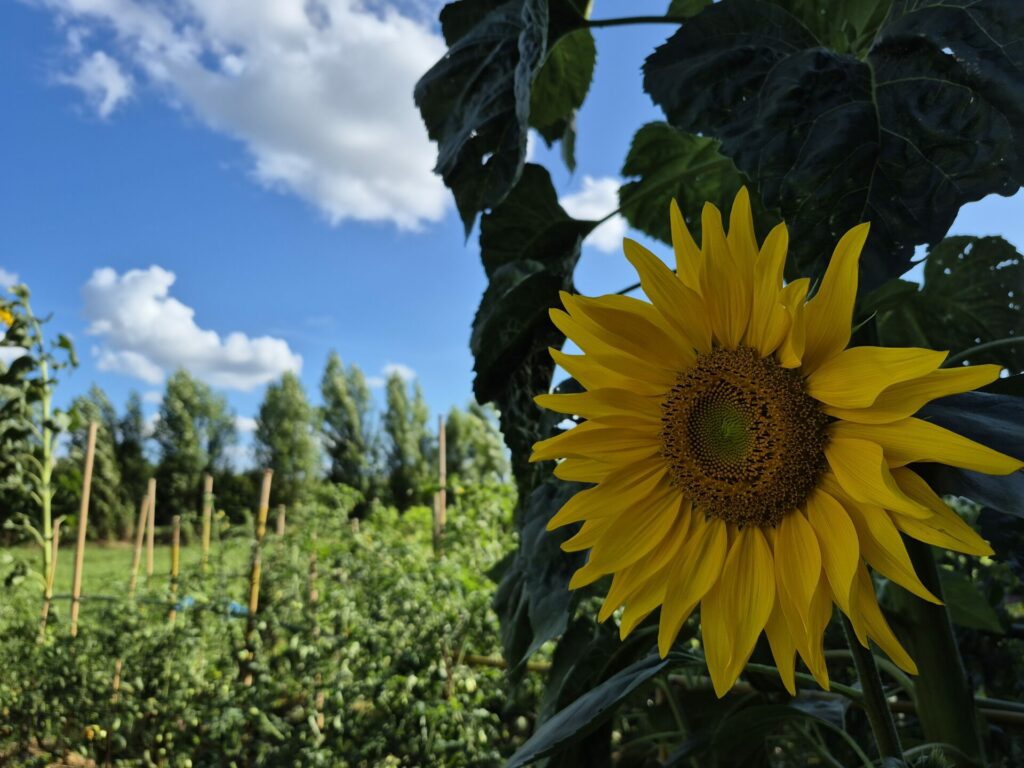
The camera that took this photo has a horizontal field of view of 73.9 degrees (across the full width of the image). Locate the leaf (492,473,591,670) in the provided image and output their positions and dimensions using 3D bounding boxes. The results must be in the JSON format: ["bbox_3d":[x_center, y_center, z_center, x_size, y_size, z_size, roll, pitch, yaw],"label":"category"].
[{"bbox_3d":[0.034,0.202,0.720,0.110,0.195,0.085,-4,-12,20],"label":"leaf"}]

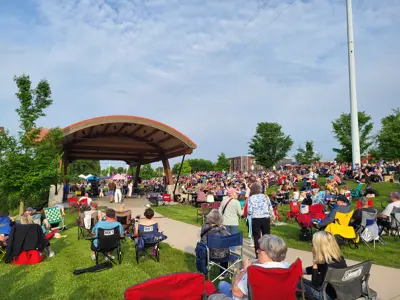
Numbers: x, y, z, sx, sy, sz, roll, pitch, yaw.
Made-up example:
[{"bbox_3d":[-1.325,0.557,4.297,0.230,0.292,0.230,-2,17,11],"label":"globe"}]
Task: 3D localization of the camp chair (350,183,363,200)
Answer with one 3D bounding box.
[{"bbox_3d":[8.336,2.210,16.000,0.660,0.880,0.720,-3,-6,25],"label":"camp chair"}]

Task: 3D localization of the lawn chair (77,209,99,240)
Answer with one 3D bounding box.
[{"bbox_3d":[-3.542,2.372,9.500,0.720,0.900,0.620,0,-6,-5],"label":"lawn chair"}]

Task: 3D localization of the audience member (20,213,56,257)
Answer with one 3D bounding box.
[{"bbox_3d":[-3.872,2.054,7.050,0.570,1.100,0.850,1,-5,-8],"label":"audience member"}]

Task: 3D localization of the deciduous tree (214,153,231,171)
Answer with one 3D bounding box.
[{"bbox_3d":[5.243,3.728,70.000,3.800,6.200,3.800,0,-5,0],"label":"deciduous tree"}]

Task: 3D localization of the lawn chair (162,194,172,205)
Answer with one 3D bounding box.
[{"bbox_3d":[-2.326,3.579,21.500,0.720,0.820,0.600,1,-6,-14],"label":"lawn chair"}]

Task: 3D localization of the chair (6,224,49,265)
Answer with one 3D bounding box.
[{"bbox_3d":[-3.991,2.175,6.950,0.800,0.900,0.660,1,-6,-11],"label":"chair"}]

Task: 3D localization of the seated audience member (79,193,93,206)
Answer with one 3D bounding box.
[{"bbox_3d":[-6.527,3.006,17.200,0.600,1.100,0.800,0,-6,0],"label":"seated audience member"}]

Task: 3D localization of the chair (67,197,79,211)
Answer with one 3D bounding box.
[{"bbox_3d":[-7.300,3.149,17.200,0.750,0.860,0.620,0,-6,0],"label":"chair"}]

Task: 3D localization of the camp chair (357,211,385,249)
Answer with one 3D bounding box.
[{"bbox_3d":[4.172,1.957,7.350,0.630,0.920,0.620,2,-6,-18],"label":"camp chair"}]

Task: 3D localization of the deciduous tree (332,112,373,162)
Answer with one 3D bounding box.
[{"bbox_3d":[22.845,-1.498,45.000,5.800,7.800,5.800,-3,-6,27],"label":"deciduous tree"}]

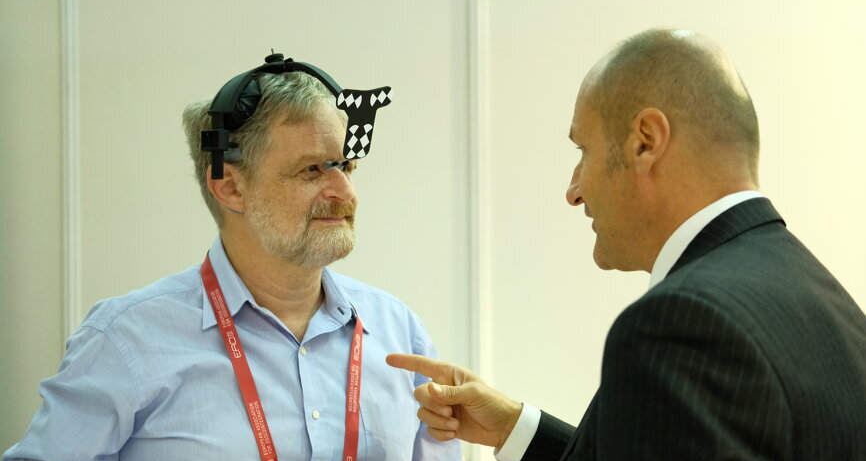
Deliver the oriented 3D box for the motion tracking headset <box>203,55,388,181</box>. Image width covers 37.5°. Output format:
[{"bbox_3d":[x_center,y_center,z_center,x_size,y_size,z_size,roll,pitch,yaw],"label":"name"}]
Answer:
[{"bbox_3d":[-0.150,-0.143,1.580,0.195,0.163,0.210,0,0,35],"label":"motion tracking headset"}]

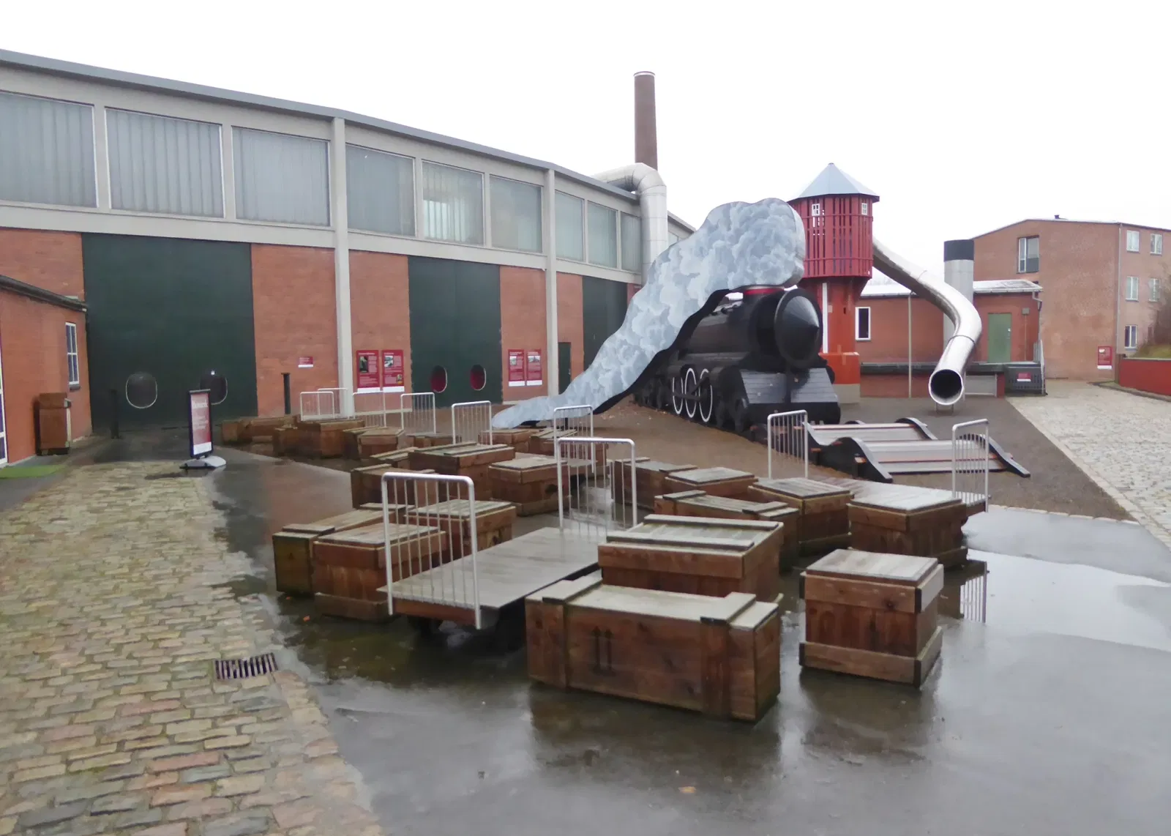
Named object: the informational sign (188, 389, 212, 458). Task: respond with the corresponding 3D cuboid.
[{"bbox_3d":[-6.091,0.080,13.405,0.078,1.015,0.728,-1,4,3],"label":"informational sign"}]

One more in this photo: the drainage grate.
[{"bbox_3d":[-1.798,1.334,4.488,0.310,0.040,0.333,-3,4,-24],"label":"drainage grate"}]

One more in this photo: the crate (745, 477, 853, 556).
[{"bbox_3d":[1.758,0.799,6.907,0.501,0.463,0.710,-3,4,-23],"label":"crate"}]

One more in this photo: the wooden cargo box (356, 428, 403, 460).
[{"bbox_3d":[-3.104,0.484,12.921,0.558,0.473,0.744,-2,4,-6],"label":"wooden cargo box"}]

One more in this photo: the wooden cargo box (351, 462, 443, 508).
[{"bbox_3d":[-2.070,0.802,9.261,1.146,0.431,0.381,2,5,40],"label":"wooden cargo box"}]

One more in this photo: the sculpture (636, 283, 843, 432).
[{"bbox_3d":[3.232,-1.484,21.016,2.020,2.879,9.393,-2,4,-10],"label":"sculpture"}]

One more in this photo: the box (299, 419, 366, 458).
[{"bbox_3d":[-4.293,0.334,14.531,0.791,0.601,0.791,-4,5,-38],"label":"box"}]

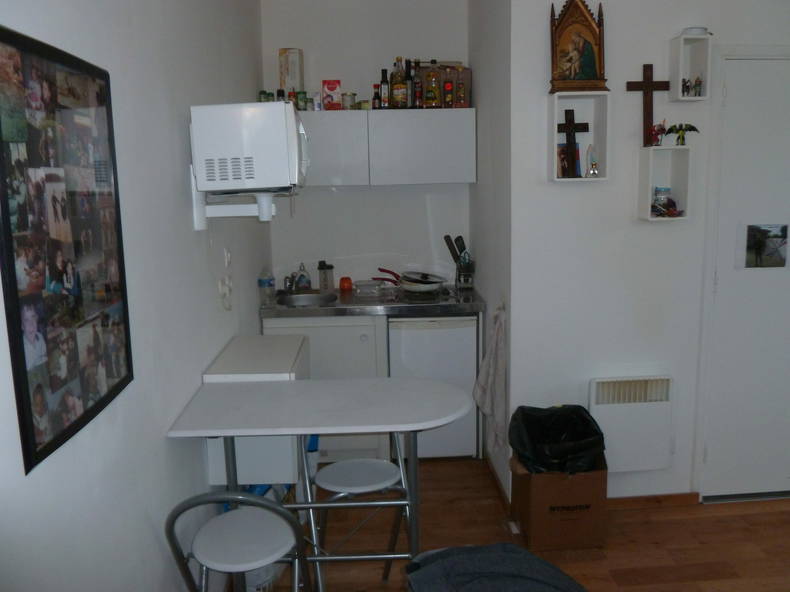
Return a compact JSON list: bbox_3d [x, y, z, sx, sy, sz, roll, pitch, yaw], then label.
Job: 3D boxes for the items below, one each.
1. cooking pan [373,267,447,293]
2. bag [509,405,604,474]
[{"bbox_3d":[0.087,-0.099,3.776,0.440,0.140,0.260,-2,9,-4],"label":"cooking pan"},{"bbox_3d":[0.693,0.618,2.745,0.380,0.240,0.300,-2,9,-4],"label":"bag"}]

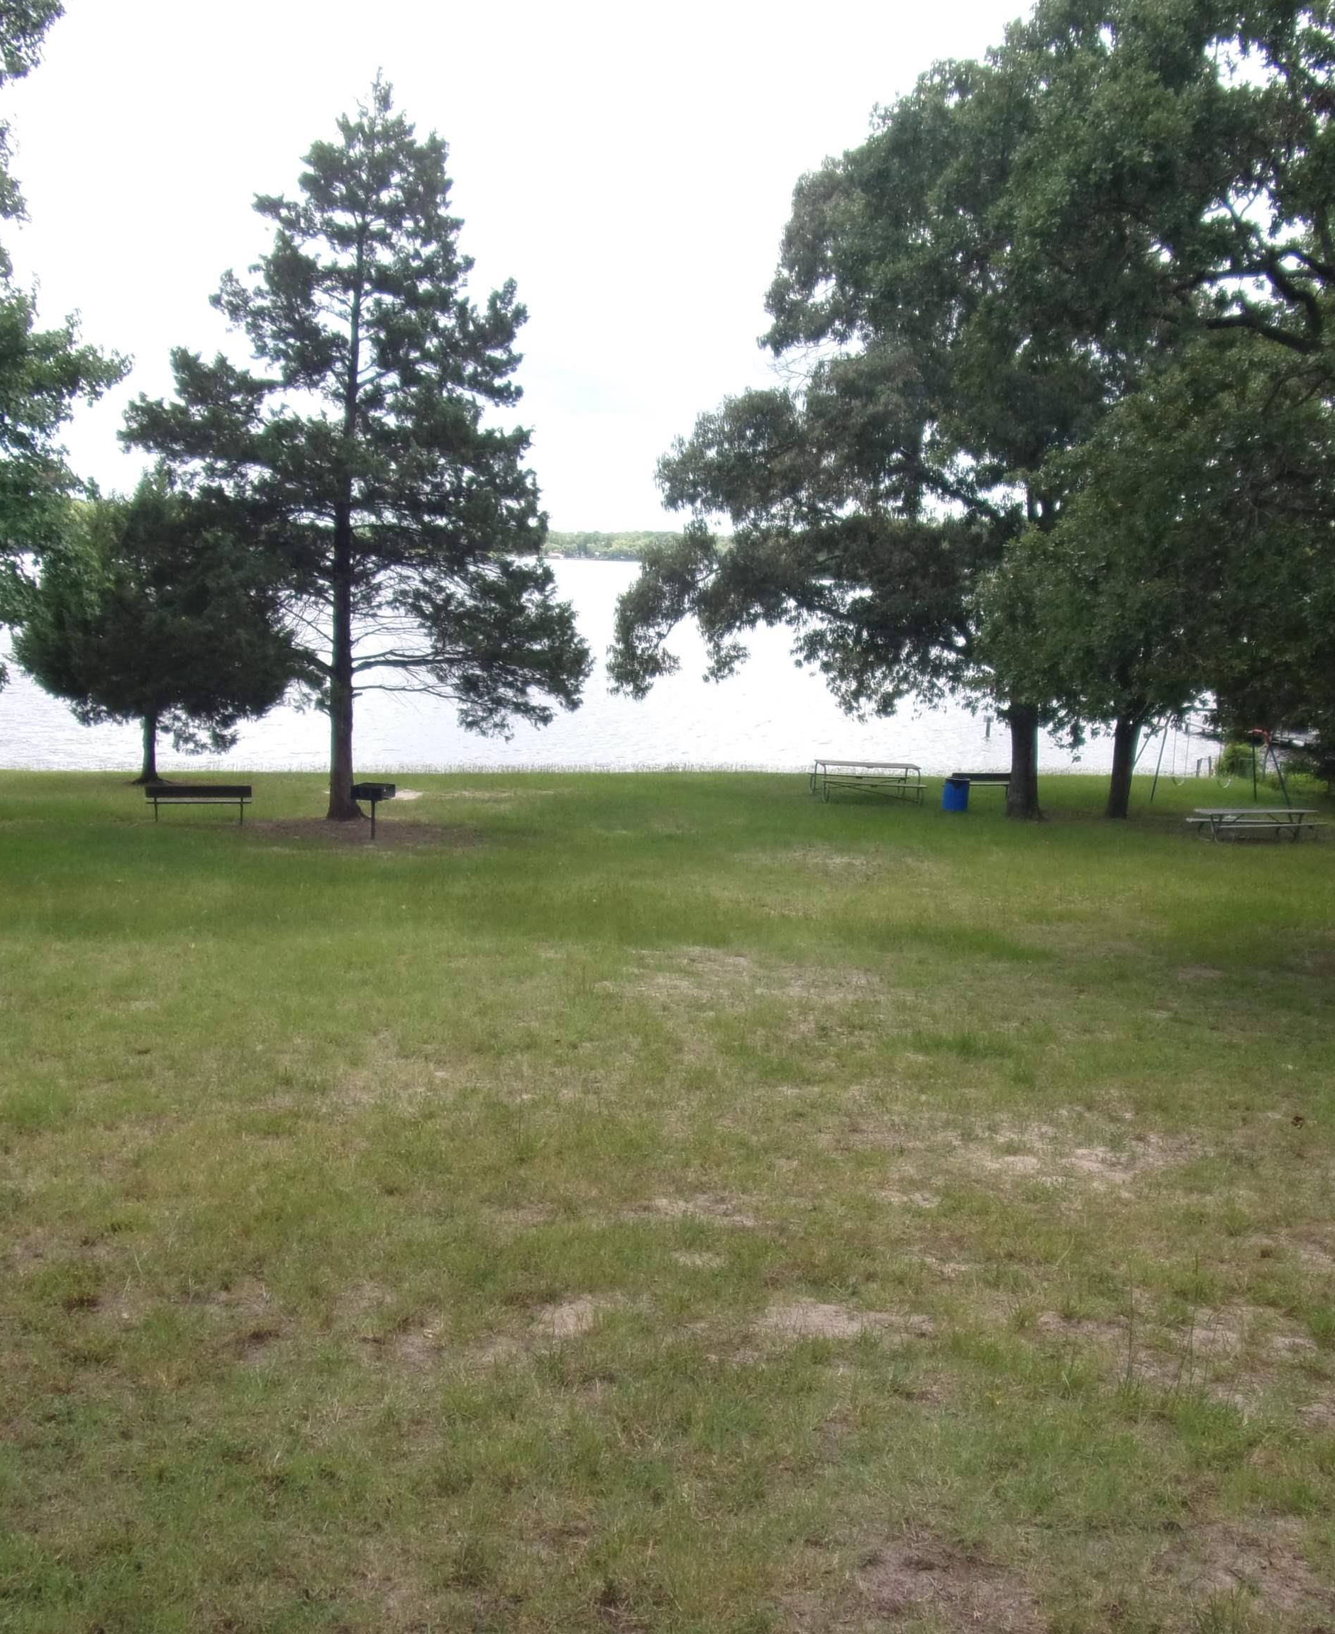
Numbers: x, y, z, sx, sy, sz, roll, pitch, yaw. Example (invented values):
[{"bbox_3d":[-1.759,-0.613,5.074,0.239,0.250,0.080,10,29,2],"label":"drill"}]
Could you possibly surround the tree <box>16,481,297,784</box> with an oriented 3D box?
[{"bbox_3d":[-12.371,-4.406,36.429,6.773,7.223,6.773,1,10,0],"label":"tree"}]

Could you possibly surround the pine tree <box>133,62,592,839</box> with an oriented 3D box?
[{"bbox_3d":[-6.407,-7.166,30.765,9.360,14.684,8.892,1,10,0],"label":"pine tree"}]

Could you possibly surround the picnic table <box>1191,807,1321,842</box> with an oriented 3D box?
[{"bbox_3d":[12.500,0.121,32.070,2.440,0.760,1.500,0,10,-7],"label":"picnic table"}]

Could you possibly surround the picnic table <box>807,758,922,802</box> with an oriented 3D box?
[{"bbox_3d":[4.708,-0.800,35.591,2.440,0.770,1.520,-1,10,-10],"label":"picnic table"}]

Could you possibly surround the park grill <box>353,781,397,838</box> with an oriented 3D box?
[{"bbox_3d":[-5.777,-0.092,29.686,0.600,1.060,0.550,4,10,15],"label":"park grill"}]

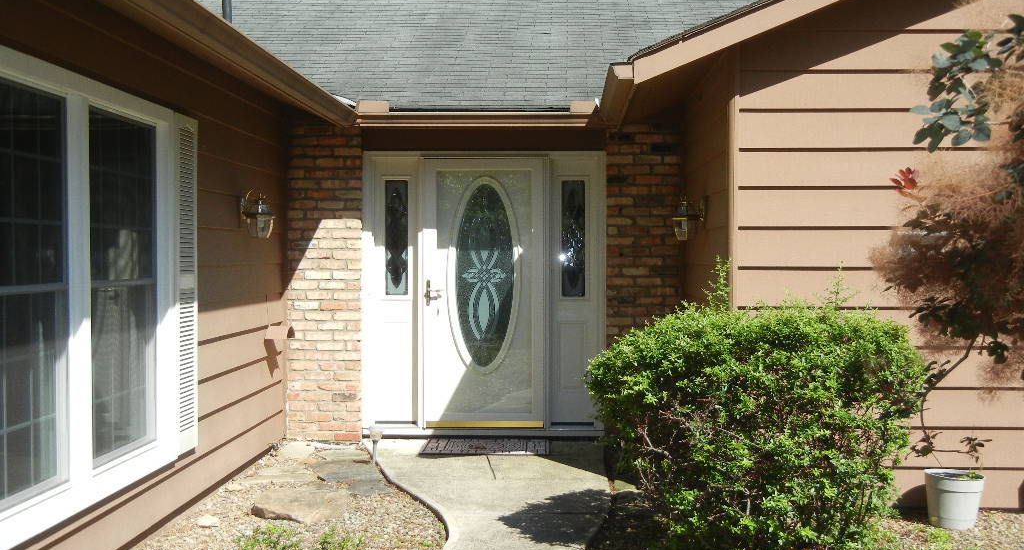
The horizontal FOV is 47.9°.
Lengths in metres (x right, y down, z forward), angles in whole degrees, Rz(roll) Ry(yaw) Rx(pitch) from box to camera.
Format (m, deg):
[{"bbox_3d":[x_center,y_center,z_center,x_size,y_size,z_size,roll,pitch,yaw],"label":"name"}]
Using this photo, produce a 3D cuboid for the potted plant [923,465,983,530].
[{"bbox_3d":[2.268,1.157,5.920,0.305,0.270,0.305,3,1,2],"label":"potted plant"}]

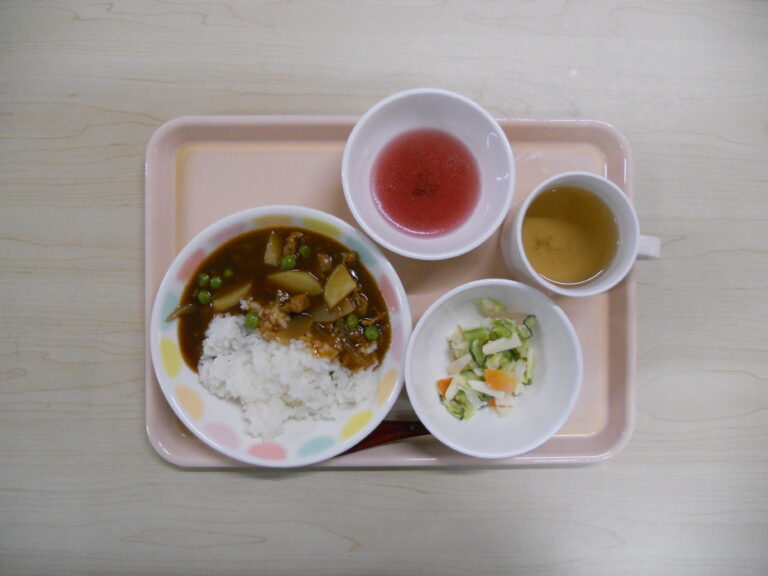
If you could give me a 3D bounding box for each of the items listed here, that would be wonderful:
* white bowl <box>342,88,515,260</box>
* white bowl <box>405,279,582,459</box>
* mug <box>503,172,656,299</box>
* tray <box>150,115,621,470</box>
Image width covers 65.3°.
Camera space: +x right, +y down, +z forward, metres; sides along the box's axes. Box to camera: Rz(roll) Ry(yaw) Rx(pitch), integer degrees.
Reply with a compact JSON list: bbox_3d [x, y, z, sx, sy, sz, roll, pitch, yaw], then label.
[{"bbox_3d":[0.030,-0.077,0.430,0.117,0.047,0.117,0,89,0],"label":"white bowl"},{"bbox_3d":[0.074,0.055,0.430,0.121,0.046,0.121,0,89,0],"label":"white bowl"},{"bbox_3d":[0.137,-0.033,0.421,0.103,0.066,0.081,7,89,0],"label":"mug"},{"bbox_3d":[0.005,0.002,0.446,0.357,0.020,0.256,0,89,0],"label":"tray"}]

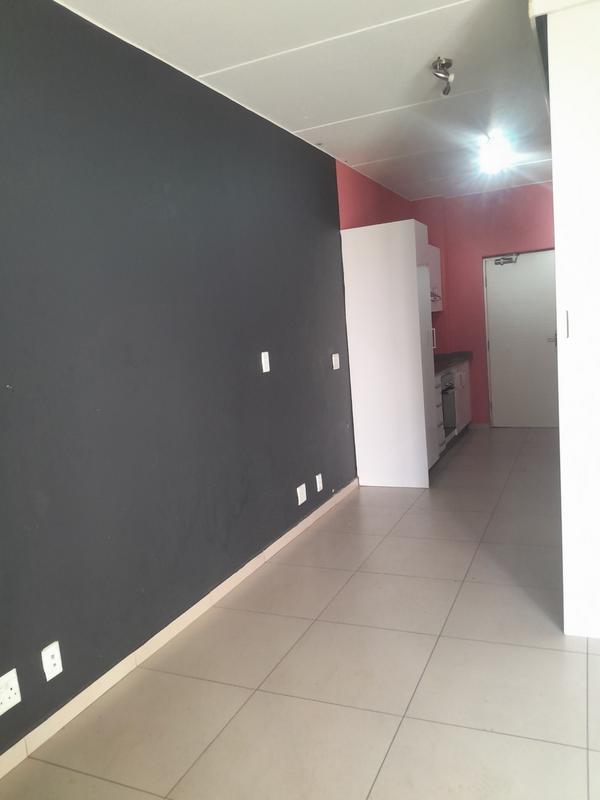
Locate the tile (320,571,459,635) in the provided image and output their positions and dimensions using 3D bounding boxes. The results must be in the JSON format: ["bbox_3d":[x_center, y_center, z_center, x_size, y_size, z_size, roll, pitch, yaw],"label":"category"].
[{"bbox_3d":[0.480,1.031,3.091,0.590,0.010,0.590,-2,7,25],"label":"tile"}]

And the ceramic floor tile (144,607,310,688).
[{"bbox_3d":[-0.319,1.153,2.840,0.600,0.010,0.600,-3,7,25],"label":"ceramic floor tile"}]

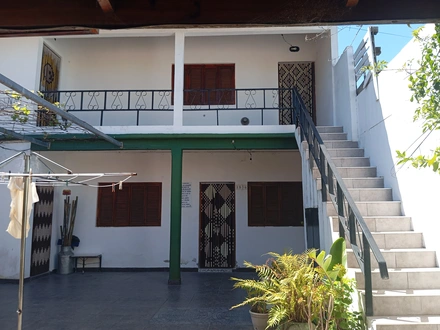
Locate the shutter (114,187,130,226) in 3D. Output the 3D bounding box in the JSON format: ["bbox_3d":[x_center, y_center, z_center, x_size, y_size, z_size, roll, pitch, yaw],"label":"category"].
[{"bbox_3d":[-2.358,0.954,8.540,0.390,1.047,0.070,0,-8,2],"label":"shutter"}]

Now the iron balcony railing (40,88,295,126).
[{"bbox_3d":[-1.123,-1.224,7.612,5.411,0.808,0.060,0,-7,1],"label":"iron balcony railing"}]

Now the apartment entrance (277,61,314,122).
[{"bbox_3d":[1.904,-1.563,8.730,0.894,2.000,0.070,0,-8,2],"label":"apartment entrance"}]

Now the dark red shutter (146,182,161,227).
[{"bbox_3d":[-1.627,0.978,8.752,0.361,1.067,0.050,0,-7,1],"label":"dark red shutter"}]

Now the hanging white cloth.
[{"bbox_3d":[-1.970,0.426,3.550,0.291,0.604,0.120,0,-7,1],"label":"hanging white cloth"}]

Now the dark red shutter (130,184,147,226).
[{"bbox_3d":[-1.971,0.950,8.527,0.384,1.046,0.070,0,-8,2],"label":"dark red shutter"}]

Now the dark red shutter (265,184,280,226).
[{"bbox_3d":[1.243,0.934,8.412,0.372,1.034,0.070,0,-8,2],"label":"dark red shutter"}]

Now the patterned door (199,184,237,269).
[{"bbox_3d":[-0.060,1.466,8.701,0.899,2.071,0.100,0,-7,1],"label":"patterned door"}]

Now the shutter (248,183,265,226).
[{"bbox_3d":[0.865,0.937,8.425,0.385,1.033,0.070,0,-8,2],"label":"shutter"}]

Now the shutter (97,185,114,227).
[{"bbox_3d":[-2.750,0.958,8.554,0.394,1.054,0.070,0,-8,2],"label":"shutter"}]

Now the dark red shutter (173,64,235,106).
[{"bbox_3d":[-0.407,-2.003,8.875,1.585,1.057,0.070,0,-8,2],"label":"dark red shutter"}]

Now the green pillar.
[{"bbox_3d":[-0.893,1.045,7.355,0.212,2.729,0.210,0,-7,1],"label":"green pillar"}]

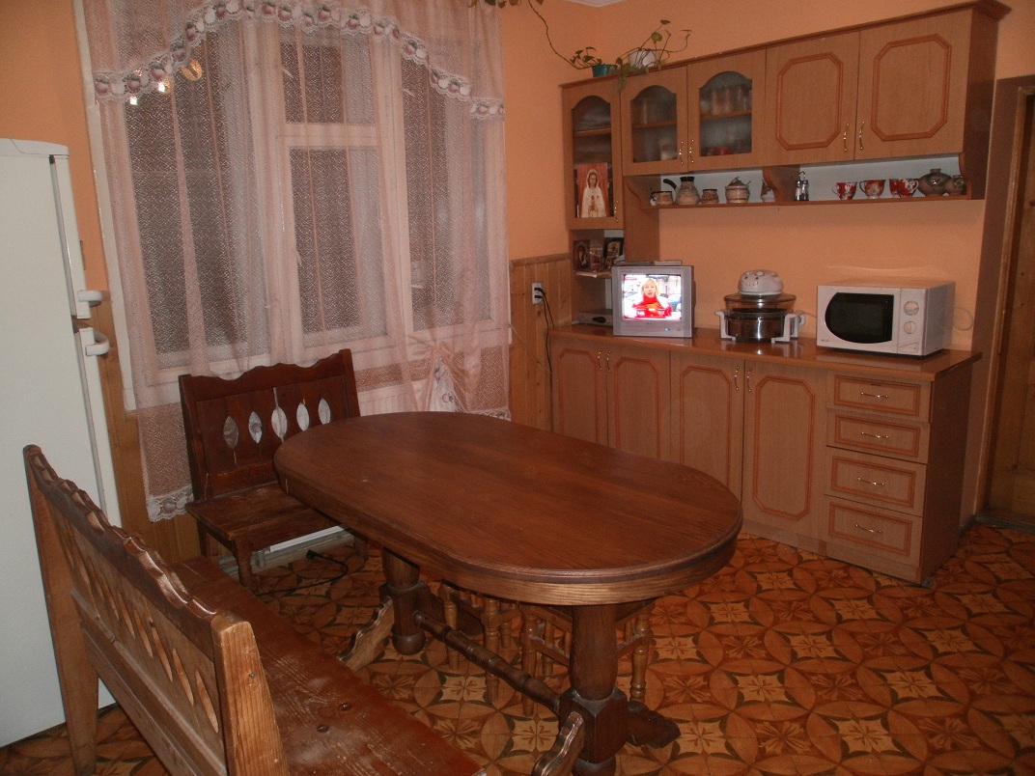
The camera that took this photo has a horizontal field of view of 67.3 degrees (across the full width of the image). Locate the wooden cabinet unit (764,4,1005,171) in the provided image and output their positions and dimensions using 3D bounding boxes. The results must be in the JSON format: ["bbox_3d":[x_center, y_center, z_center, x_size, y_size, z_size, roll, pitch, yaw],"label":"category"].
[{"bbox_3d":[1.469,-1.208,3.209,0.326,0.516,0.798,-14,17,-42],"label":"wooden cabinet unit"}]

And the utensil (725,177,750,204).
[{"bbox_3d":[1.060,-0.954,3.751,0.114,0.120,0.116,-15,18,-41],"label":"utensil"}]

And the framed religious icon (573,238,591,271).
[{"bbox_3d":[0.378,-0.749,4.409,0.130,0.182,0.025,-8,14,-25],"label":"framed religious icon"}]

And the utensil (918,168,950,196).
[{"bbox_3d":[1.674,-0.820,3.106,0.129,0.106,0.129,-15,18,-41],"label":"utensil"}]

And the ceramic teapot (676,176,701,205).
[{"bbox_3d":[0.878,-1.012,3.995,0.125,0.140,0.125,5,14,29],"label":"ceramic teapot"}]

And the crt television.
[{"bbox_3d":[0.755,-0.471,4.080,0.408,0.357,0.364,4,14,25],"label":"crt television"}]

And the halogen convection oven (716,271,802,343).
[{"bbox_3d":[1.151,-0.395,3.685,0.398,0.323,0.343,4,15,28],"label":"halogen convection oven"}]

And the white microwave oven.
[{"bbox_3d":[1.576,-0.303,3.341,0.317,0.286,0.441,-14,17,-42],"label":"white microwave oven"}]

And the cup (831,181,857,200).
[{"bbox_3d":[1.421,-0.855,3.373,0.085,0.074,0.107,-15,18,-41],"label":"cup"}]

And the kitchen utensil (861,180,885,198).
[{"bbox_3d":[1.501,-0.841,3.287,0.083,0.078,0.105,-15,18,-41],"label":"kitchen utensil"}]

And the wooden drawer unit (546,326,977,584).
[{"bbox_3d":[1.057,0.174,3.839,0.480,0.846,2.008,-15,18,-41],"label":"wooden drawer unit"}]

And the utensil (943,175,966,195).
[{"bbox_3d":[1.767,-0.812,3.119,0.095,0.080,0.095,-14,17,-42],"label":"utensil"}]

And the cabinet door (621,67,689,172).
[{"bbox_3d":[0.685,-1.310,3.857,0.025,0.490,0.400,-16,18,-41],"label":"cabinet door"}]

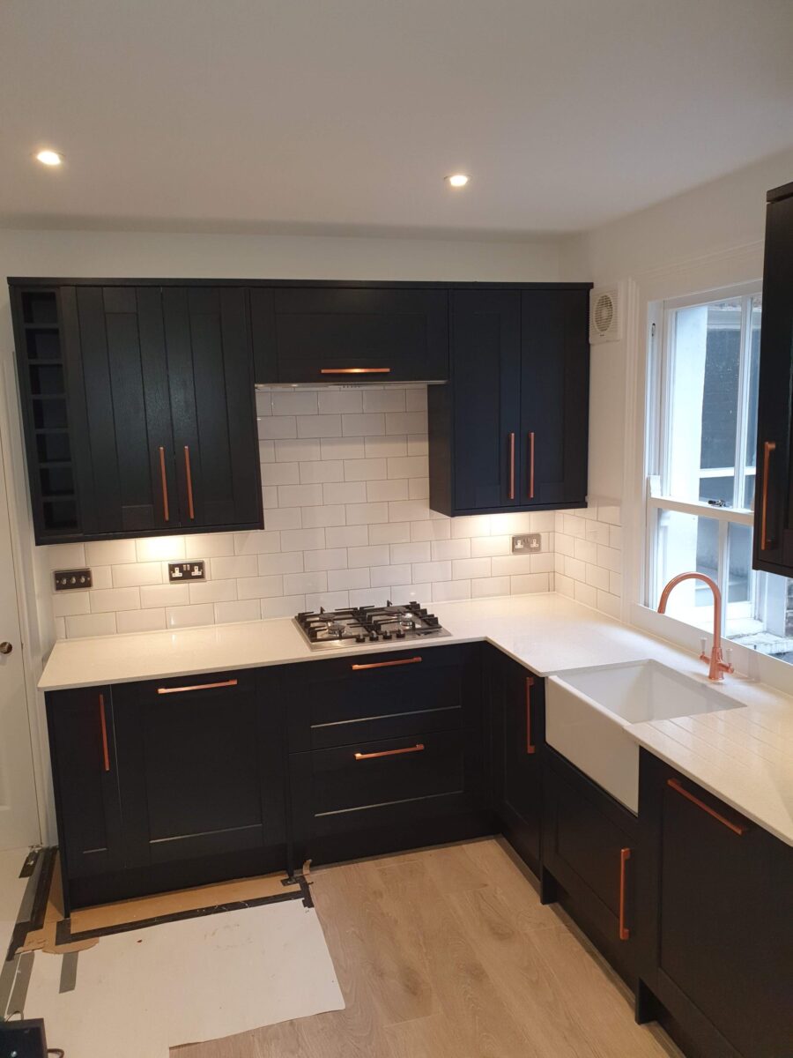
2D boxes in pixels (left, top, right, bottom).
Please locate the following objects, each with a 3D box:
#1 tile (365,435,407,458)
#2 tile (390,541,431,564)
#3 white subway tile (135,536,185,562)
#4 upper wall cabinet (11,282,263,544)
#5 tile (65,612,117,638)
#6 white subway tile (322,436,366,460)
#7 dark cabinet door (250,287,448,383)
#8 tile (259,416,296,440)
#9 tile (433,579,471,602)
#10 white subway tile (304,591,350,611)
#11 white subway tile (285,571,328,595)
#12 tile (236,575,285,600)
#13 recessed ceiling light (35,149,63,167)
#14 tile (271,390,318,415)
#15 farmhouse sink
[{"bbox_3d":[-0.045,-0.374,3.612,0.200,0.100,0.010,-4,8,-16],"label":"tile"},{"bbox_3d":[0.067,0.113,3.708,0.200,0.098,0.009,-4,8,-16],"label":"tile"},{"bbox_3d":[-0.999,0.090,3.380,0.199,0.097,0.010,-4,8,-16],"label":"white subway tile"},{"bbox_3d":[-0.994,-0.458,3.142,0.850,0.952,0.330,-4,8,-16],"label":"upper wall cabinet"},{"bbox_3d":[-1.279,0.405,3.340,0.199,0.097,0.010,-4,8,-16],"label":"tile"},{"bbox_3d":[-0.239,-0.360,3.554,0.200,0.098,0.009,-4,8,-16],"label":"white subway tile"},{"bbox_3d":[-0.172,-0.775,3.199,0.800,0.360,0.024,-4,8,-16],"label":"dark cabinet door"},{"bbox_3d":[-0.529,-0.435,3.434,0.198,0.098,0.010,-4,8,-16],"label":"tile"},{"bbox_3d":[0.267,0.297,3.792,0.200,0.100,0.010,-4,8,-16],"label":"tile"},{"bbox_3d":[-0.314,0.338,3.624,0.200,0.100,0.010,-4,8,-16],"label":"white subway tile"},{"bbox_3d":[-0.411,0.244,3.556,0.198,0.098,0.010,-4,8,-16],"label":"white subway tile"},{"bbox_3d":[-0.607,0.260,3.527,0.200,0.100,0.010,-4,8,-16],"label":"tile"},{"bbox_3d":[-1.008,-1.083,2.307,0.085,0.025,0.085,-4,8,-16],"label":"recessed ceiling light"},{"bbox_3d":[-0.439,-0.544,3.473,0.200,0.100,0.010,-4,8,-16],"label":"tile"},{"bbox_3d":[0.823,0.655,2.588,0.450,0.228,0.572,-4,9,-17],"label":"farmhouse sink"}]

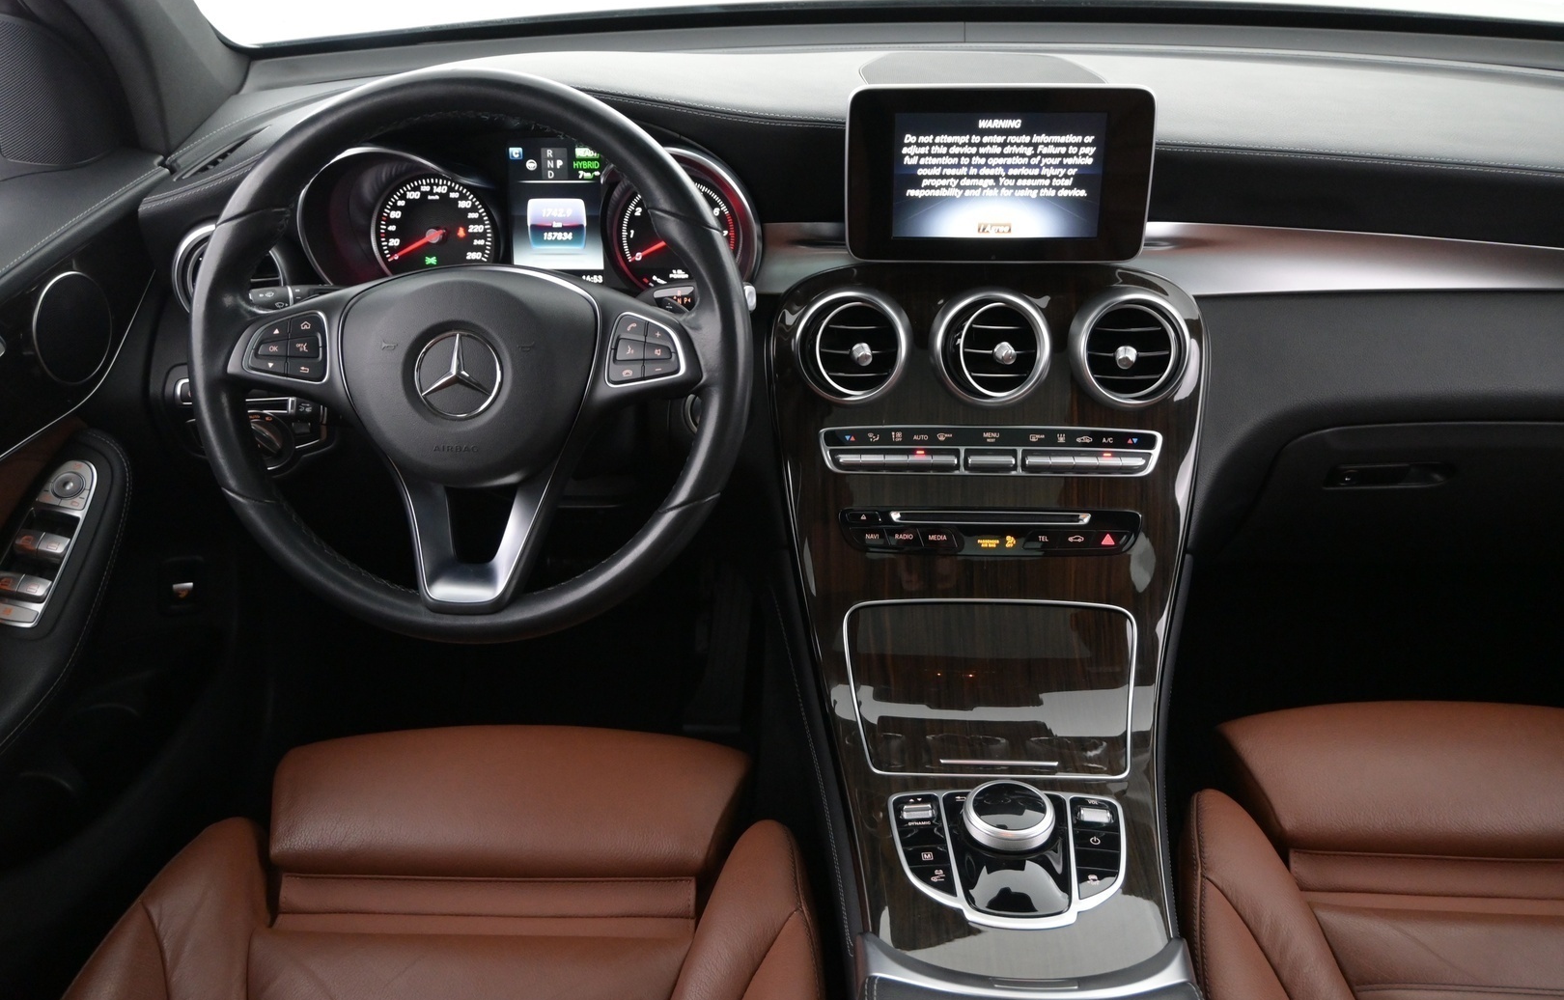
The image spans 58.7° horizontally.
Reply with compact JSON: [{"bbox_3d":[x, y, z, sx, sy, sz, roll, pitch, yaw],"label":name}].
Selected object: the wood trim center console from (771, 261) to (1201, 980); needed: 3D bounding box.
[{"bbox_3d":[0.157,0.076,1.017,0.335,0.121,0.514,0,71,2],"label":"wood trim center console"}]

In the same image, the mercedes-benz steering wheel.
[{"bbox_3d":[-0.204,-0.091,0.921,0.372,0.372,0.090,0,7,2],"label":"mercedes-benz steering wheel"}]

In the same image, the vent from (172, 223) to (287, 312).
[{"bbox_3d":[-0.428,-0.174,1.086,0.089,0.089,0.045,-4,19,-5],"label":"vent"}]

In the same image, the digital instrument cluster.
[{"bbox_3d":[-0.195,-0.224,1.112,0.360,0.140,0.090,0,14,2],"label":"digital instrument cluster"}]

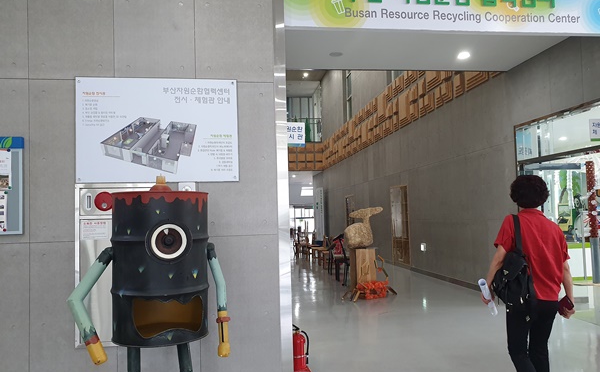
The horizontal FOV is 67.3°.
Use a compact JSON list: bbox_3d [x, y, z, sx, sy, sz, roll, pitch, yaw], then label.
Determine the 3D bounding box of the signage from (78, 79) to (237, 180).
[{"bbox_3d":[-1.075,-0.424,3.446,1.195,0.795,0.020,-1,-2,-8],"label":"signage"}]

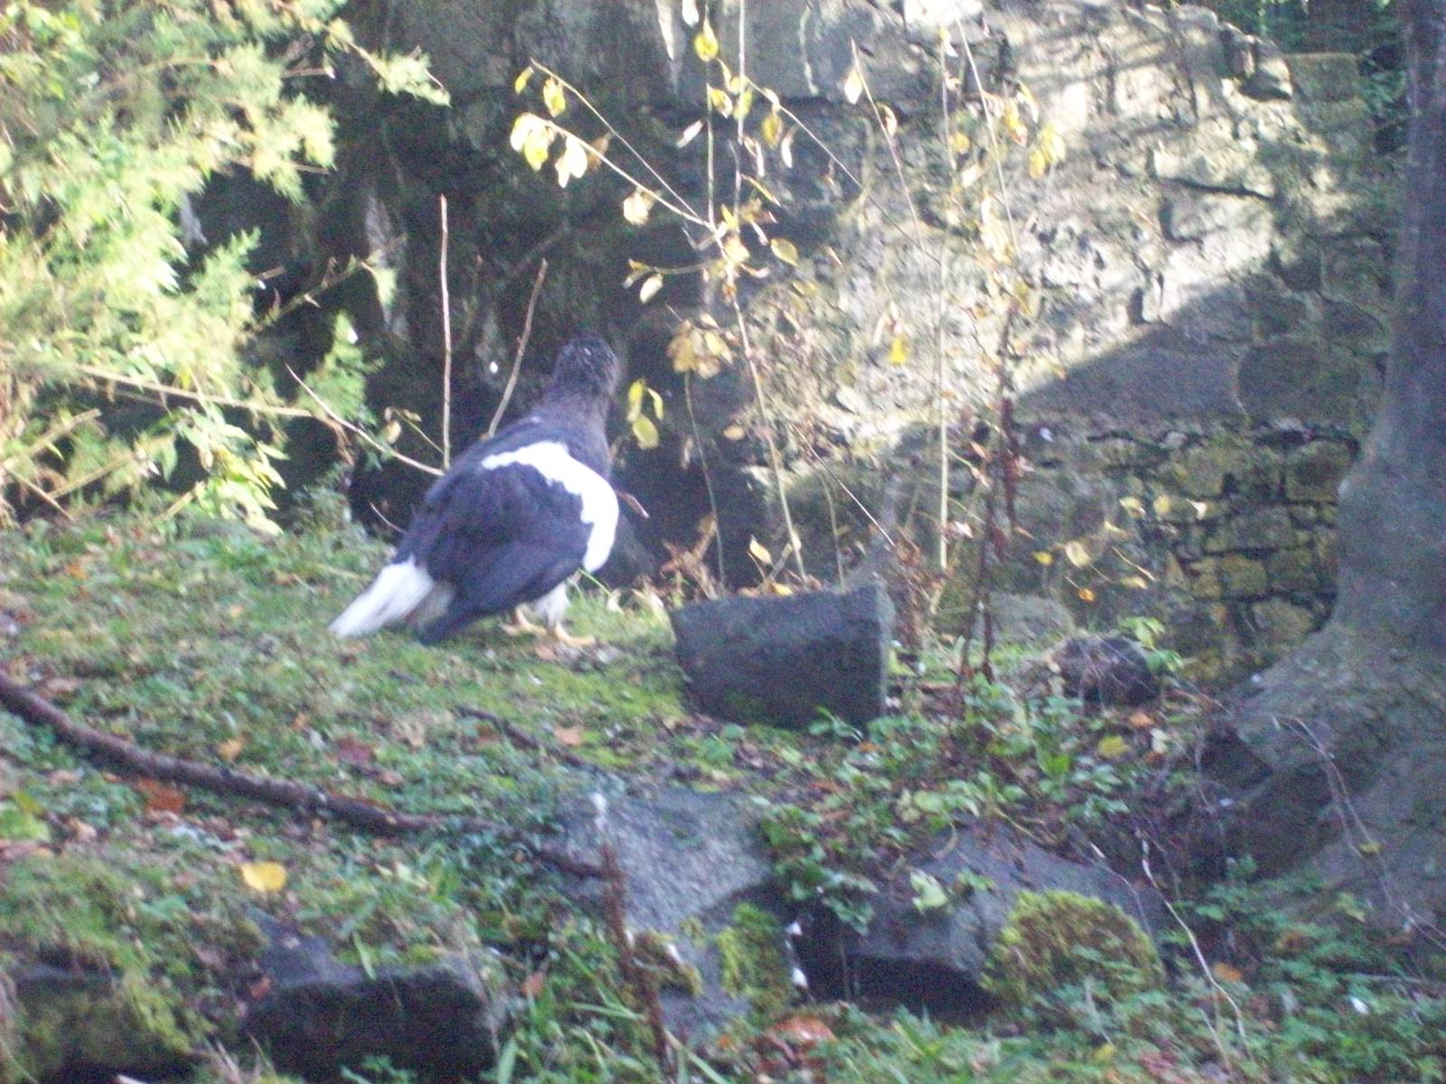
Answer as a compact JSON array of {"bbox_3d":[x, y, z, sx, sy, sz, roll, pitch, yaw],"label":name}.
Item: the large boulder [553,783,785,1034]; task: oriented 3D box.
[{"bbox_3d":[-0.090,0.618,7.600,0.360,0.330,0.420,-1,6,-10],"label":"large boulder"}]

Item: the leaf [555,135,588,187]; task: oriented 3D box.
[{"bbox_3d":[-0.359,-0.904,10.700,0.078,0.123,0.040,0,6,-2],"label":"leaf"}]

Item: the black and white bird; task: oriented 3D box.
[{"bbox_3d":[-0.525,-0.112,9.550,0.640,0.640,0.320,-4,7,-35],"label":"black and white bird"}]

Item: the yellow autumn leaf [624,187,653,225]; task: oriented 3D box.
[{"bbox_3d":[-0.201,-0.797,10.700,0.072,0.091,0.040,0,6,-1],"label":"yellow autumn leaf"}]

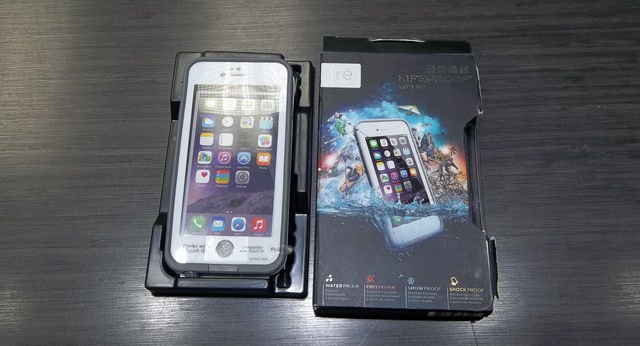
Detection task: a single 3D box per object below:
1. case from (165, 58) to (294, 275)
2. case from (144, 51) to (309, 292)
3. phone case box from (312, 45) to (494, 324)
[{"bbox_3d":[-0.056,-0.008,0.330,0.075,0.013,0.148,1,71,2],"label":"case"},{"bbox_3d":[-0.055,-0.004,0.334,0.100,0.023,0.167,1,71,2],"label":"case"},{"bbox_3d":[0.052,-0.002,0.330,0.107,0.026,0.186,1,71,2],"label":"phone case box"}]

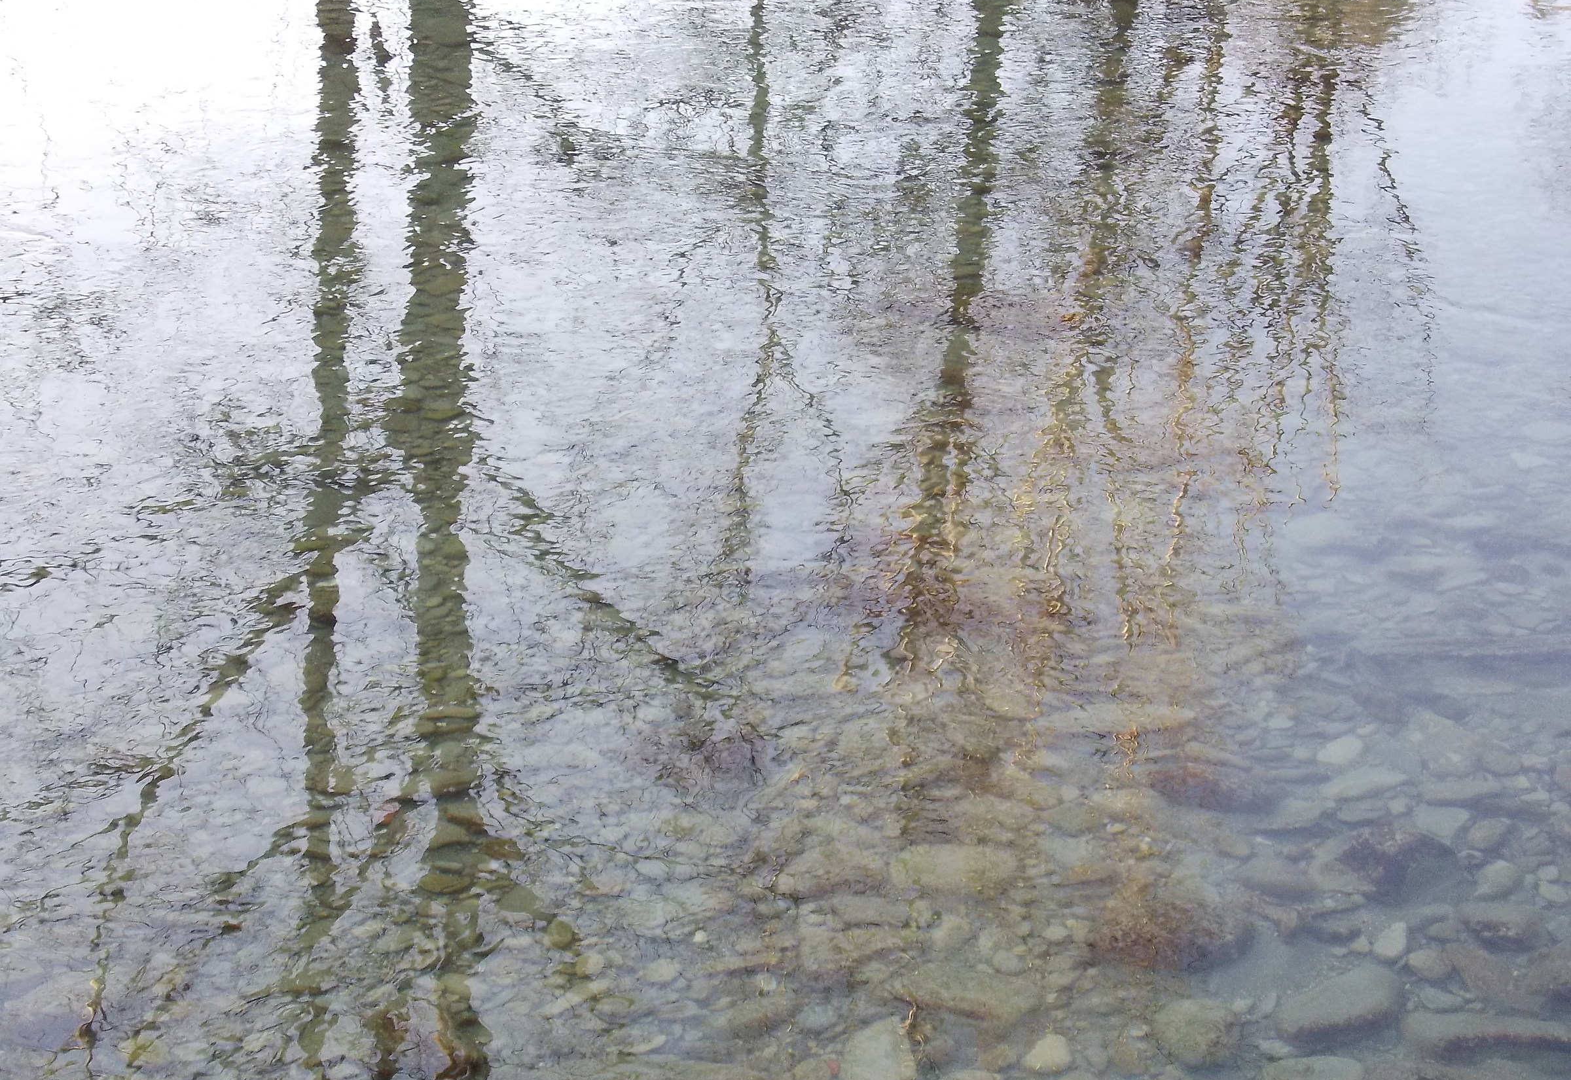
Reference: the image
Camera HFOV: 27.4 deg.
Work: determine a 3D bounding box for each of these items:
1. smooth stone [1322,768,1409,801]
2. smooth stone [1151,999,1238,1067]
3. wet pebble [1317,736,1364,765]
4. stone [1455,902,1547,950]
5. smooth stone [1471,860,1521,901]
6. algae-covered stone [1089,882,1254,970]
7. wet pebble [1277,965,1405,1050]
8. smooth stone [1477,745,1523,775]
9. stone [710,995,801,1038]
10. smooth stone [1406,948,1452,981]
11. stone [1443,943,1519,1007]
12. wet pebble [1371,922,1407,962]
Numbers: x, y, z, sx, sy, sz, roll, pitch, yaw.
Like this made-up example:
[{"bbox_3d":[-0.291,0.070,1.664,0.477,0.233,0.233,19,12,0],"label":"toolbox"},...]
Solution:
[{"bbox_3d":[0.853,0.361,4.745,0.138,0.038,0.068,-9,26,-18],"label":"smooth stone"},{"bbox_3d":[0.523,0.632,4.126,0.112,0.067,0.119,0,25,0],"label":"smooth stone"},{"bbox_3d":[0.849,0.322,4.916,0.075,0.032,0.062,-5,21,-14],"label":"wet pebble"},{"bbox_3d":[0.965,0.520,4.343,0.122,0.051,0.073,1,20,3],"label":"stone"},{"bbox_3d":[0.993,0.475,4.498,0.068,0.040,0.078,-9,26,-18],"label":"smooth stone"},{"bbox_3d":[0.517,0.517,4.320,0.222,0.110,0.138,0,25,0],"label":"algae-covered stone"},{"bbox_3d":[0.709,0.596,4.126,0.176,0.057,0.107,-10,22,-26],"label":"wet pebble"},{"bbox_3d":[1.068,0.329,4.814,0.066,0.034,0.077,0,25,0],"label":"smooth stone"},{"bbox_3d":[-0.041,0.617,4.178,0.118,0.050,0.067,-3,25,-7],"label":"stone"},{"bbox_3d":[0.850,0.561,4.260,0.058,0.033,0.045,3,20,8],"label":"smooth stone"},{"bbox_3d":[0.911,0.570,4.221,0.068,0.042,0.135,-11,23,-28],"label":"stone"},{"bbox_3d":[0.811,0.540,4.323,0.049,0.028,0.069,5,21,14],"label":"wet pebble"}]

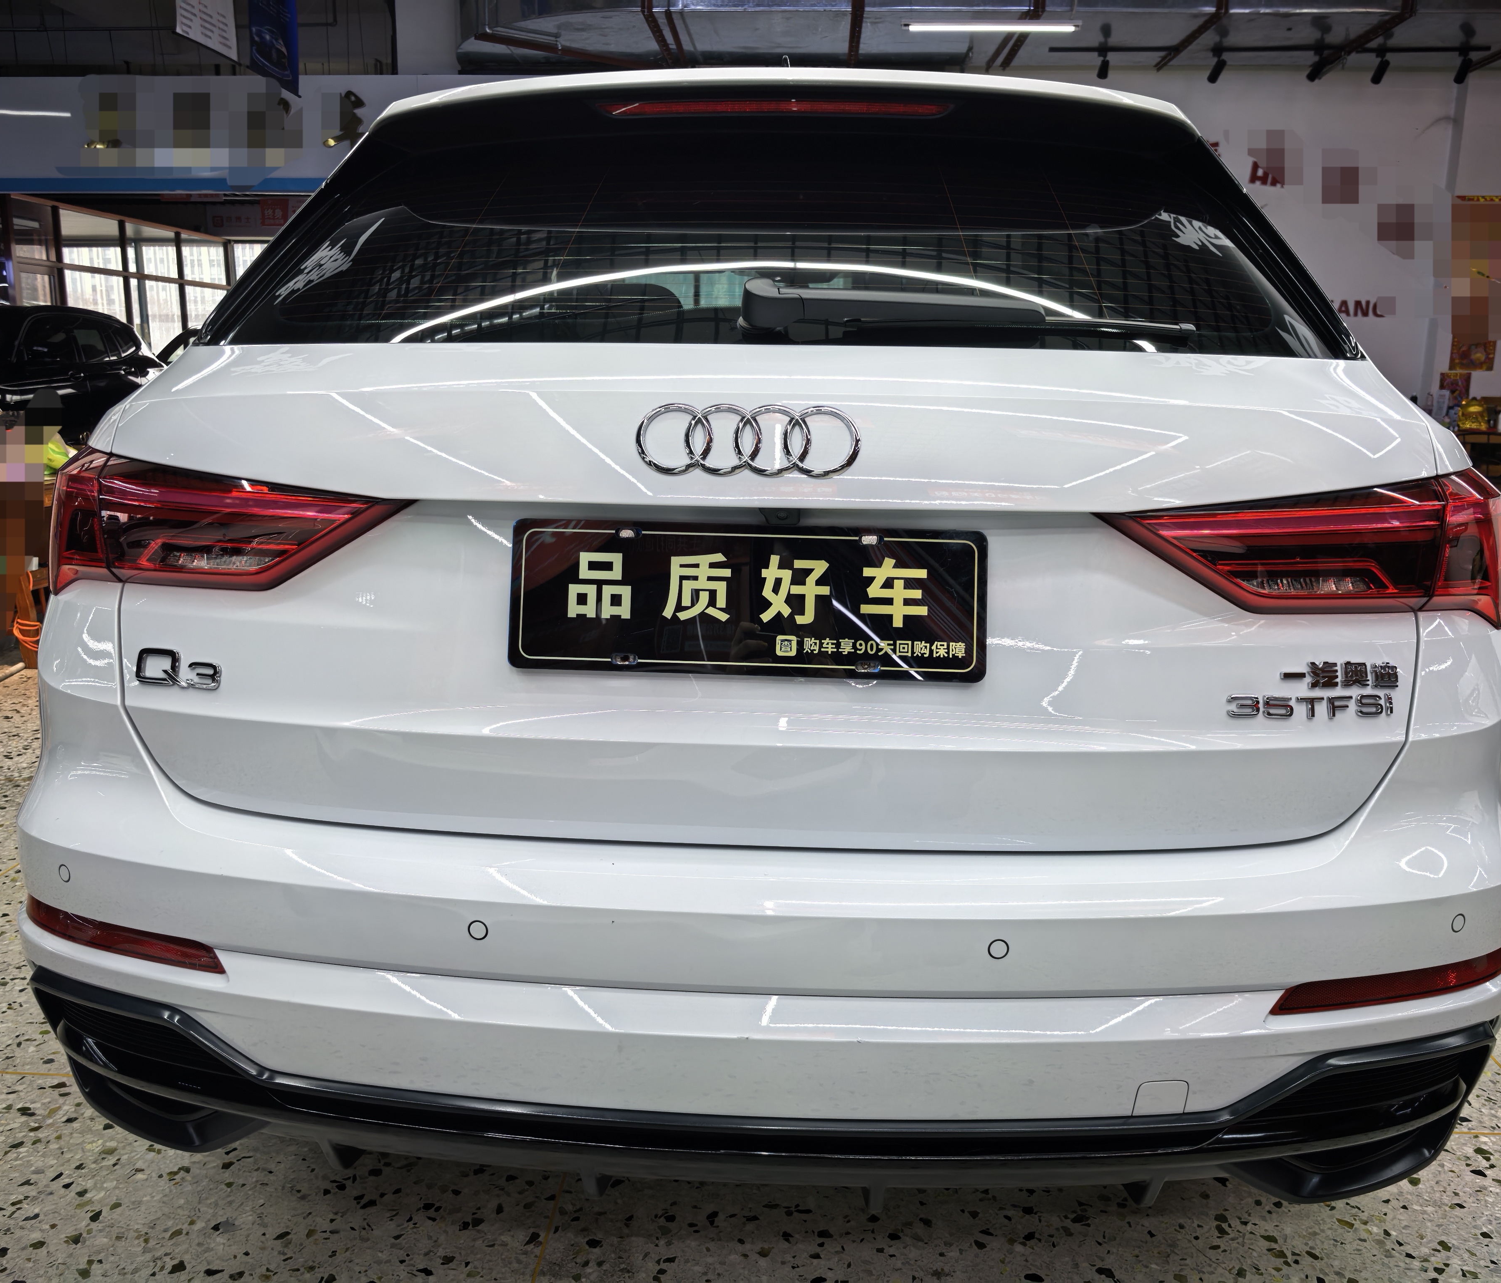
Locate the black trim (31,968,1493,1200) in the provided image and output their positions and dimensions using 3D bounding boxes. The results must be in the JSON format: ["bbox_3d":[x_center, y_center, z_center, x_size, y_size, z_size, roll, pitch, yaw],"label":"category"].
[{"bbox_3d":[-0.010,0.468,1.276,1.571,0.209,0.275,1,13,3],"label":"black trim"}]

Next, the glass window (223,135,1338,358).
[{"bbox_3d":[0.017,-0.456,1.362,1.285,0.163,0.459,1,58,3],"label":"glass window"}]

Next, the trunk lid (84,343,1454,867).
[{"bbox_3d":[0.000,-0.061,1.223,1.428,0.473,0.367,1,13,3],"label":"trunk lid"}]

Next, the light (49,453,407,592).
[{"bbox_3d":[-0.583,-0.128,1.319,0.495,0.177,0.296,1,13,3],"label":"light"}]

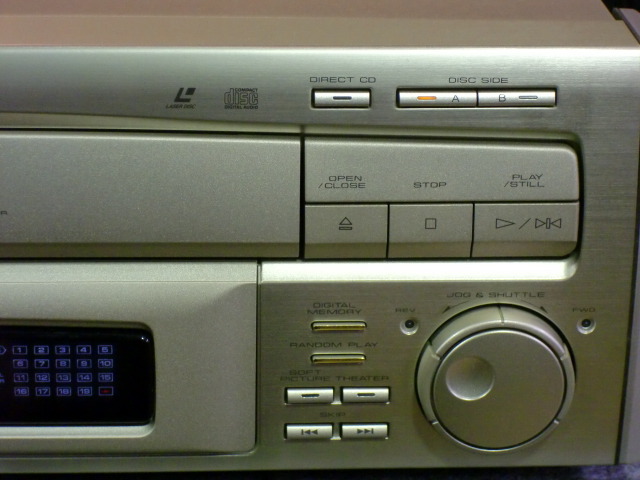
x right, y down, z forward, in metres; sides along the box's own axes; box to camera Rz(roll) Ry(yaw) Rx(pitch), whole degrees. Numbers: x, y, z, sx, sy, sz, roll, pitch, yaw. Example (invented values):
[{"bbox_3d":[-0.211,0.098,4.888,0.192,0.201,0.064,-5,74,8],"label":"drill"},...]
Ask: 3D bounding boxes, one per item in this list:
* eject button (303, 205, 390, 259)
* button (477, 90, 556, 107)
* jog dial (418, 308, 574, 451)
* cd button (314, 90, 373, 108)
[{"bbox_3d":[0.007,-0.003,0.557,0.022,0.016,0.006,0,23,-4],"label":"eject button"},{"bbox_3d":[0.052,-0.037,0.543,0.020,0.004,0.003,0,23,-4],"label":"button"},{"bbox_3d":[0.049,0.040,0.571,0.044,0.044,0.009,0,23,-4],"label":"jog dial"},{"bbox_3d":[0.006,-0.037,0.540,0.014,0.004,0.003,0,23,-4],"label":"cd button"}]

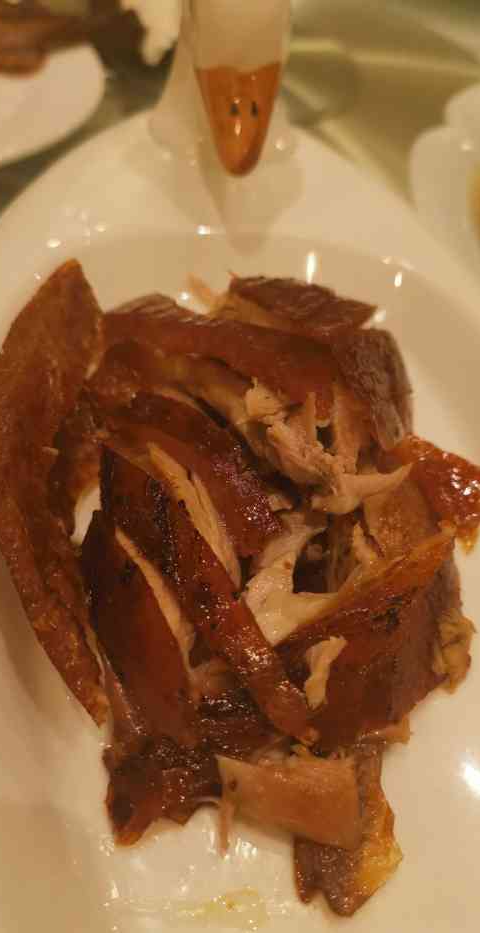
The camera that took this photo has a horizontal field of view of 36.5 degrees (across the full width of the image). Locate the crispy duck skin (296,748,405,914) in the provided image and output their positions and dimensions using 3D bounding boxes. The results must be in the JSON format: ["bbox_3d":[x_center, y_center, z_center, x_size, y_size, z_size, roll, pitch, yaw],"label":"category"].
[{"bbox_3d":[0.032,0.104,0.212,0.032,0.012,0.049,0,55,0],"label":"crispy duck skin"}]

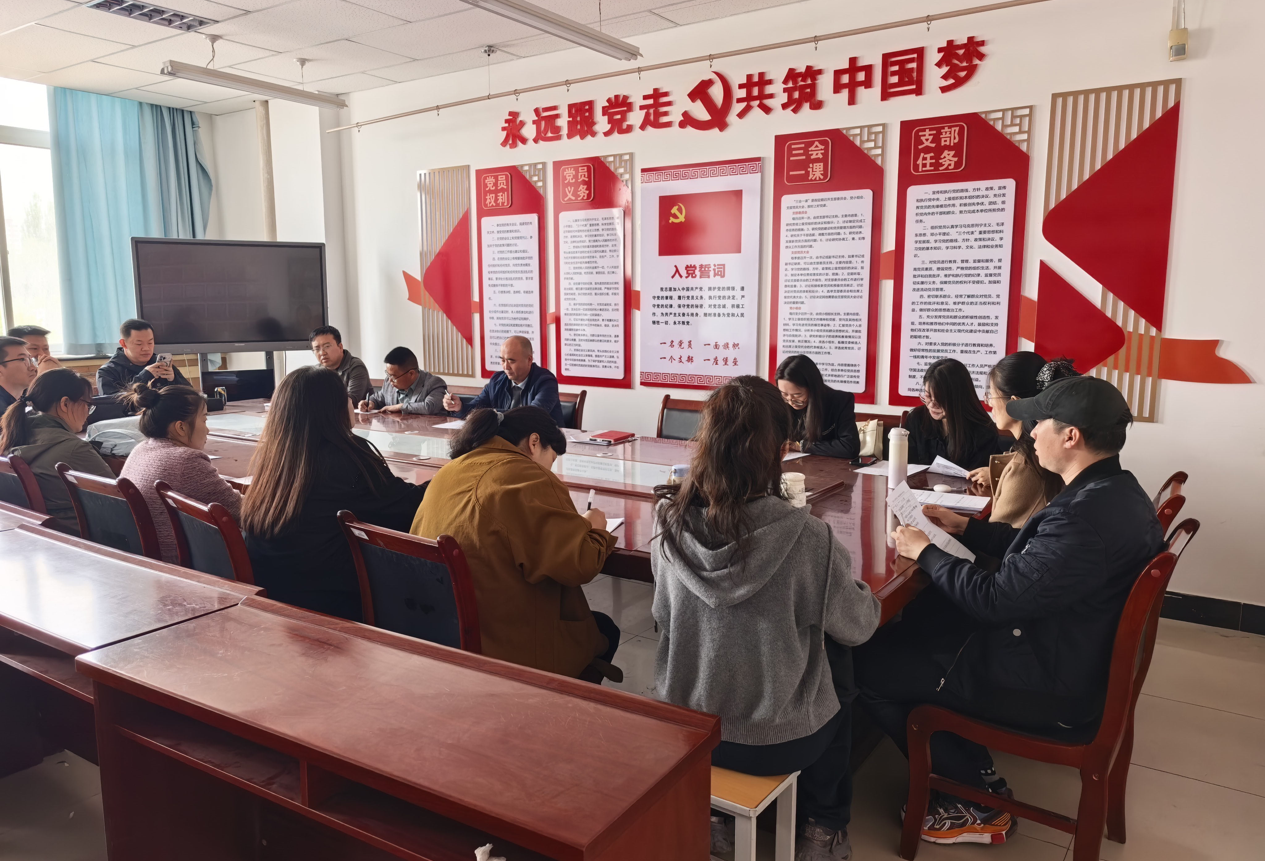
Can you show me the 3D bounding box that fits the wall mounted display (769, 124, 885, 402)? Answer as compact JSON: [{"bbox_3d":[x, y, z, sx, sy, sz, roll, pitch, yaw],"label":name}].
[{"bbox_3d":[1.058,-0.896,4.837,0.620,1.468,0.030,6,10,33],"label":"wall mounted display"}]

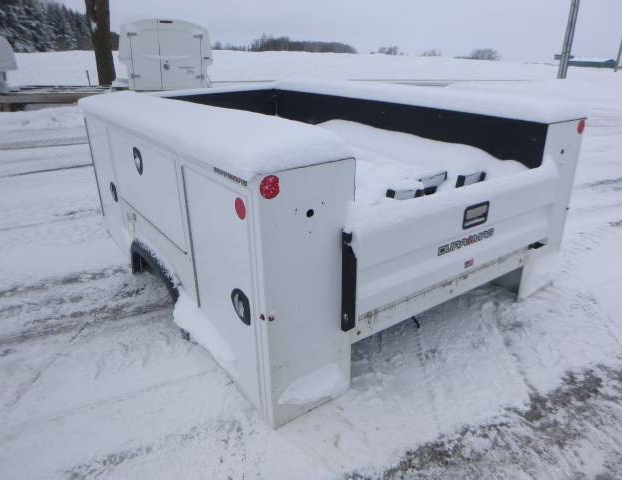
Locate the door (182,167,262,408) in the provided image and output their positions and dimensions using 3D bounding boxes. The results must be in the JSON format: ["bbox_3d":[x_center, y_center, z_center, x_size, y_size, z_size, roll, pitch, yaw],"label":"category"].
[{"bbox_3d":[-0.357,0.178,1.879,0.037,0.865,0.565,-16,27,-32],"label":"door"}]

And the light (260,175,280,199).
[{"bbox_3d":[-0.127,-0.163,1.430,0.074,0.076,0.014,-16,27,-32],"label":"light"}]

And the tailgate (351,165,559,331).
[{"bbox_3d":[0.696,-0.038,2.082,1.295,0.445,0.085,-16,27,-32],"label":"tailgate"}]

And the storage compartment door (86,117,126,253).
[{"bbox_3d":[-1.444,-0.395,3.278,0.037,0.875,0.610,-16,27,-32],"label":"storage compartment door"}]

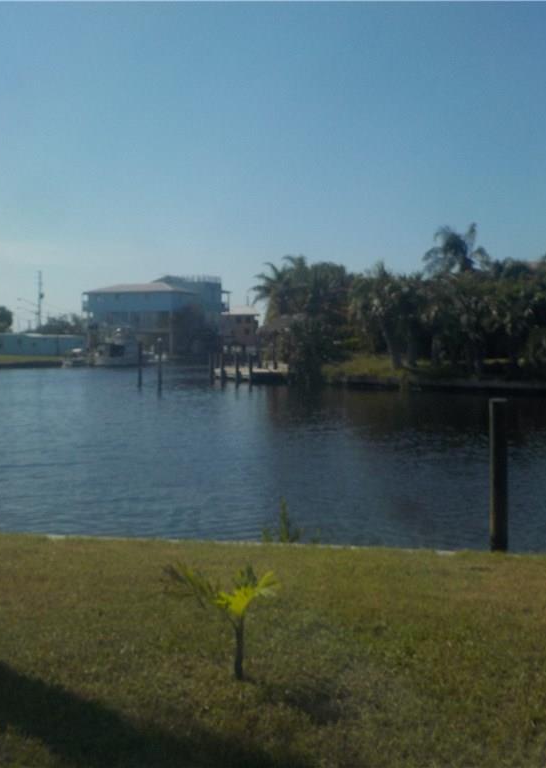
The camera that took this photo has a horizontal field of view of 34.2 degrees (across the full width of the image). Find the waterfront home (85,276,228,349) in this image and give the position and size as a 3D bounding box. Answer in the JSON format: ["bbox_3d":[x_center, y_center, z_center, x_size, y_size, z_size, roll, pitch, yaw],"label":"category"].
[{"bbox_3d":[-16.156,-9.203,121.000,15.500,10.400,12.500,1,2,20],"label":"waterfront home"}]

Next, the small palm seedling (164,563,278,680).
[{"bbox_3d":[-0.254,1.151,4.300,0.540,0.560,0.480,0,2,0],"label":"small palm seedling"}]

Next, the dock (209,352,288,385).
[{"bbox_3d":[-1.661,-1.218,65.500,3.800,2.200,9.500,1,2,13],"label":"dock"}]

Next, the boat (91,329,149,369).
[{"bbox_3d":[-19.245,-4.480,112.000,7.600,4.800,2.900,-1,3,-24],"label":"boat"}]

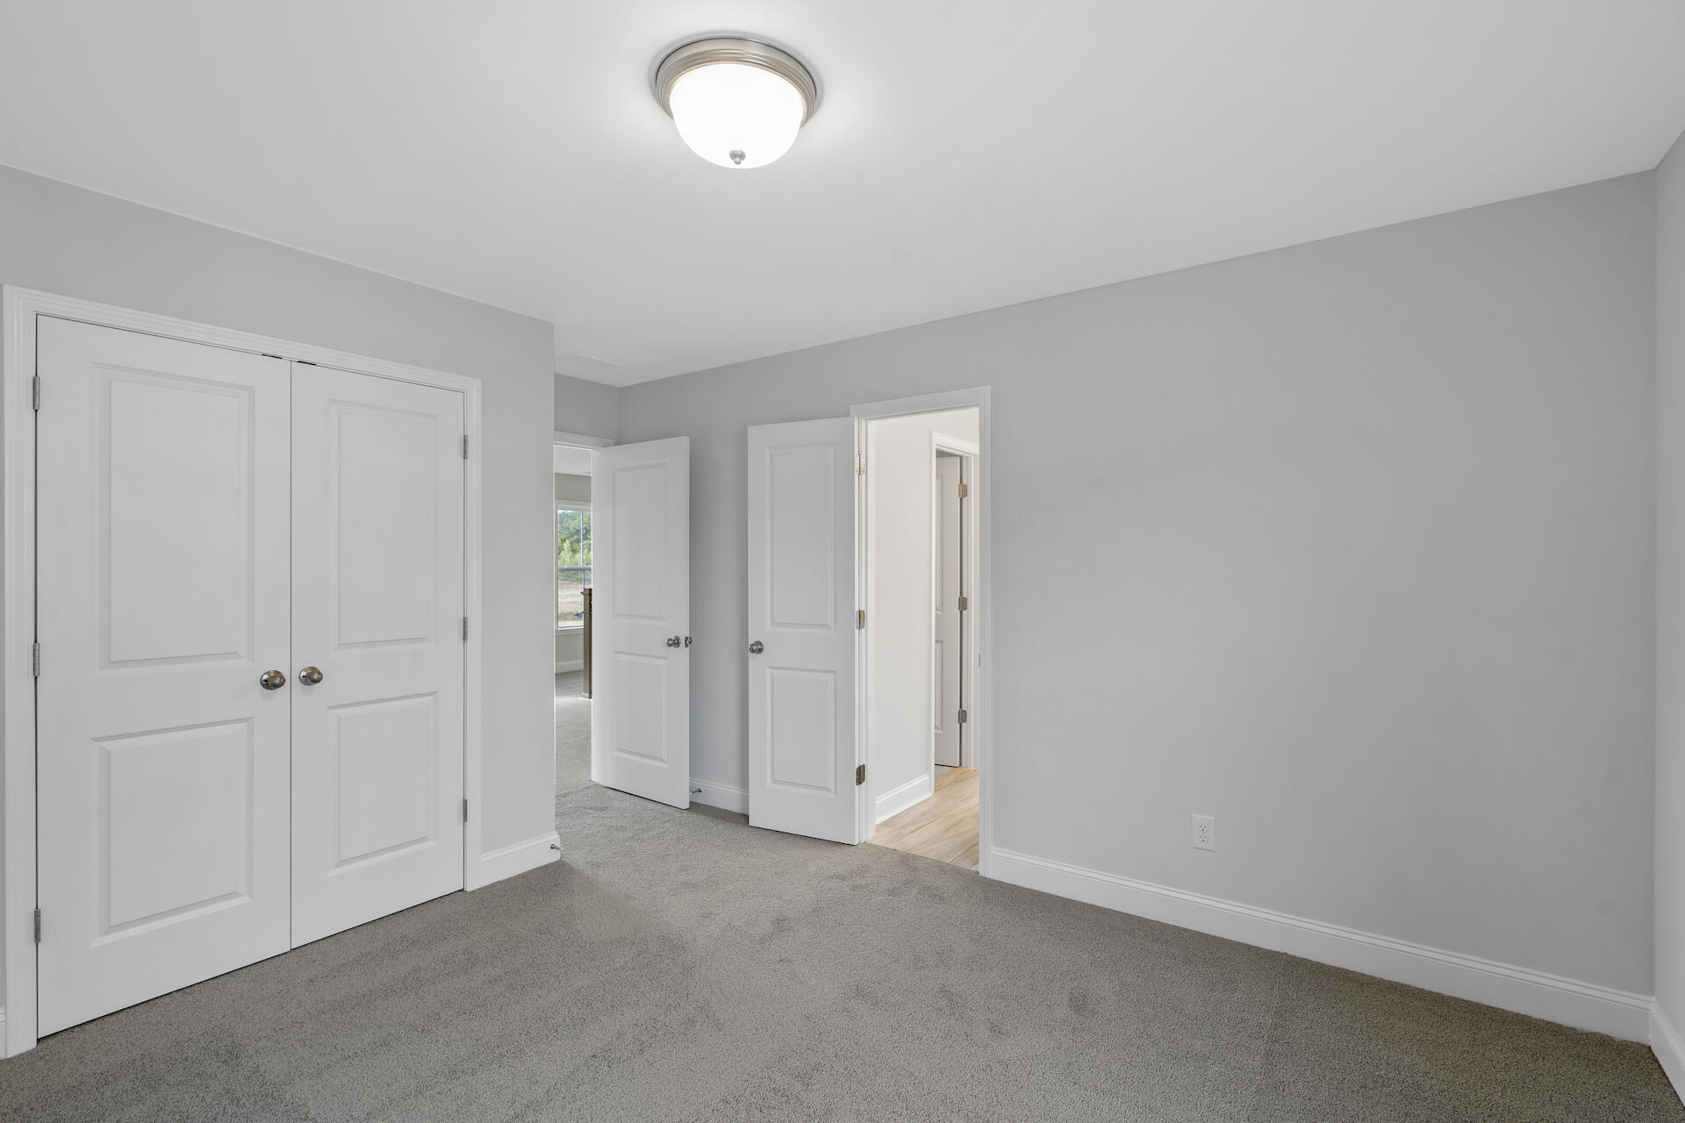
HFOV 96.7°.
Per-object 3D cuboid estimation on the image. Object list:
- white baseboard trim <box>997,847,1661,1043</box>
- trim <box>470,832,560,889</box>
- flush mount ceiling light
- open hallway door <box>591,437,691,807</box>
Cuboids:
[{"bbox_3d":[1.450,1.288,2.652,1.974,0.134,0.018,0,0,35],"label":"white baseboard trim"},{"bbox_3d":[-1.407,1.296,3.281,0.018,0.131,0.376,0,0,35],"label":"trim"},{"bbox_3d":[-0.241,-1.004,1.724,0.370,0.165,0.370,0,0,0],"label":"flush mount ceiling light"},{"bbox_3d":[-1.150,0.323,4.311,0.762,2.025,0.042,0,0,36],"label":"open hallway door"}]

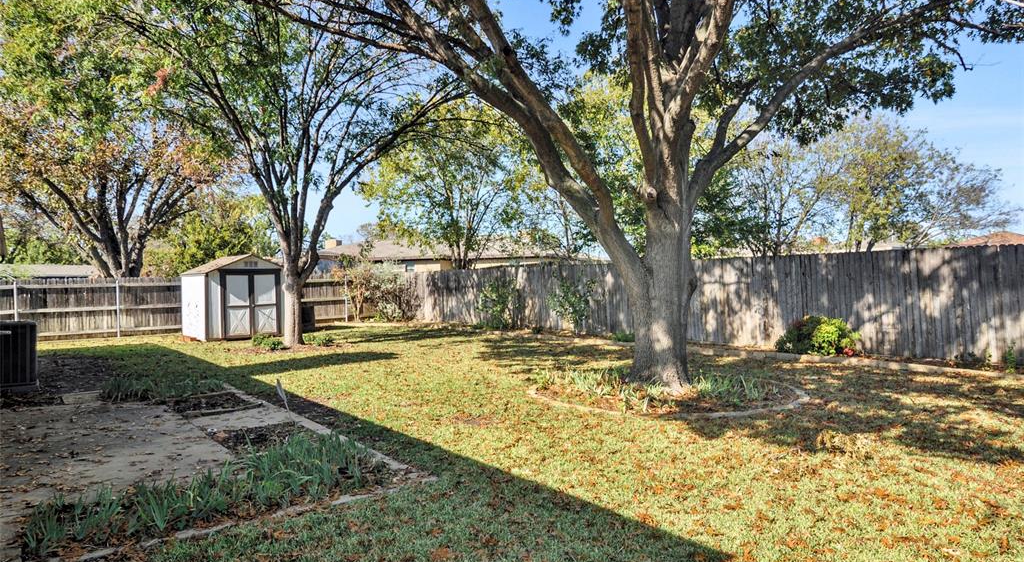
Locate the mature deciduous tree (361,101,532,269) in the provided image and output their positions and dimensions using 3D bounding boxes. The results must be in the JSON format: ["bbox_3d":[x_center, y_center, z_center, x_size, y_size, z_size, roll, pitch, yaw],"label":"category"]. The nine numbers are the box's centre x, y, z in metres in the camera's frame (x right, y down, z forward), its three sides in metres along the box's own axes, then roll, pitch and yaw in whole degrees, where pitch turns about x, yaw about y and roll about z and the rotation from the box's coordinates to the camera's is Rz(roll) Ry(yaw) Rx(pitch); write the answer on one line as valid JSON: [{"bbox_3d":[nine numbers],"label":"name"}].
[{"bbox_3d":[-2.800,-3.028,25.500,7.000,9.100,6.600,-2,0,-6],"label":"mature deciduous tree"}]

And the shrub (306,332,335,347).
[{"bbox_3d":[-4.590,1.396,14.300,0.640,0.330,0.580,-2,0,-18],"label":"shrub"}]

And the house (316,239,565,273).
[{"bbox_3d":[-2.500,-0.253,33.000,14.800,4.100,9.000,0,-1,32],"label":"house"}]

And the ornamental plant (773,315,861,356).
[{"bbox_3d":[6.042,1.078,11.800,1.150,0.820,1.600,1,-1,-39],"label":"ornamental plant"}]

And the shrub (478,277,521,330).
[{"bbox_3d":[-0.419,0.754,20.000,1.150,1.740,1.500,1,-1,-39],"label":"shrub"}]

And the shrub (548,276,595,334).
[{"bbox_3d":[1.735,0.685,17.400,1.150,1.680,1.550,1,-1,-39],"label":"shrub"}]

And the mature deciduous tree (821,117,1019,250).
[{"bbox_3d":[14.769,-2.514,22.000,6.300,6.900,6.100,-2,0,34],"label":"mature deciduous tree"}]

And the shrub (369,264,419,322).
[{"bbox_3d":[-4.529,0.475,22.800,1.850,2.200,1.600,-2,0,-11],"label":"shrub"}]

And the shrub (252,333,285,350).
[{"bbox_3d":[-5.796,1.420,14.200,0.750,0.360,0.680,-2,0,-22],"label":"shrub"}]

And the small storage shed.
[{"bbox_3d":[-8.376,0.478,18.200,2.500,2.430,2.400,-2,0,-43],"label":"small storage shed"}]

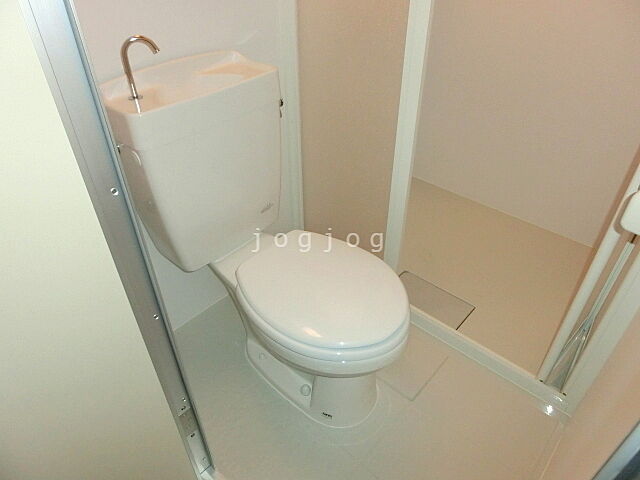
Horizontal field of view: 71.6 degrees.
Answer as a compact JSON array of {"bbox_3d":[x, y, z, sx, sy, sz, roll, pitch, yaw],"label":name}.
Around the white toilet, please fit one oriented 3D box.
[{"bbox_3d":[-0.095,0.048,1.198,0.738,0.866,0.450,29,46,32],"label":"white toilet"}]

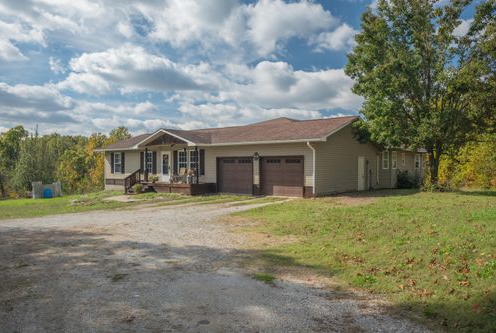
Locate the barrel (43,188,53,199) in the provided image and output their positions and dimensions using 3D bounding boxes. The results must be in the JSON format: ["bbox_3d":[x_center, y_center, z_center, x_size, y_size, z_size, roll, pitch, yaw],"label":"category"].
[{"bbox_3d":[-12.355,1.668,22.300,0.580,0.620,0.580,0,0,0],"label":"barrel"}]

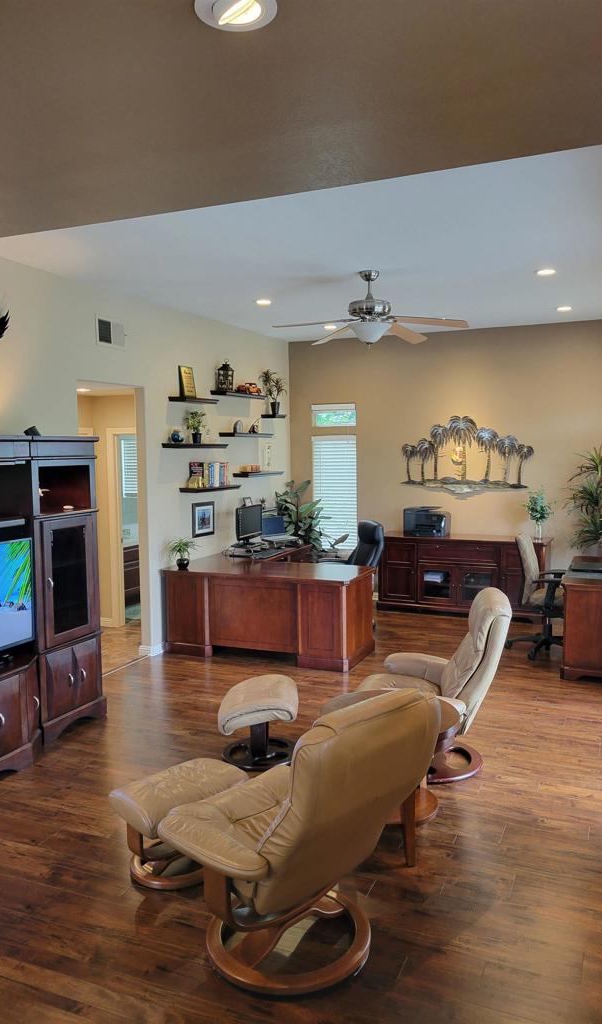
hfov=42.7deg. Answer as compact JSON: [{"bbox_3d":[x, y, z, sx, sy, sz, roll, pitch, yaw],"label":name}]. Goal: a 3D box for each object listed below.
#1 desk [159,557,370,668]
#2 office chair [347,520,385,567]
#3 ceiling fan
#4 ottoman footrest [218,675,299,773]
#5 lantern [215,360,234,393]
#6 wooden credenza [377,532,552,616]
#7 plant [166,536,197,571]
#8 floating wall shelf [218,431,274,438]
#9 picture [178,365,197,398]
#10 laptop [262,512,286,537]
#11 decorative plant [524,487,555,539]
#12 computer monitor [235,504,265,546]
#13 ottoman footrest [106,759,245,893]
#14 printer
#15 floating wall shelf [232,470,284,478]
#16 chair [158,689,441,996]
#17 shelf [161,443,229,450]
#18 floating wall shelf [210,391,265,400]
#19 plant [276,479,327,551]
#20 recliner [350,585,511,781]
[{"bbox_3d":[-0.274,0.899,6.977,1.780,0.755,0.790,2,5,23],"label":"desk"},{"bbox_3d":[0.500,0.625,8.000,0.700,1.110,0.660,-1,5,-9],"label":"office chair"},{"bbox_3d":[0.503,-1.489,5.641,1.450,0.550,1.420,0,5,5],"label":"ceiling fan"},{"bbox_3d":[-0.250,1.270,4.661,0.460,0.425,0.530,-1,5,0],"label":"ottoman footrest"},{"bbox_3d":[-0.760,-1.374,7.782,0.130,0.300,0.130,1,5,23],"label":"lantern"},{"bbox_3d":[1.833,0.707,8.694,1.855,0.848,0.550,1,5,23],"label":"wooden credenza"},{"bbox_3d":[-1.092,0.380,7.066,0.250,0.280,0.250,0,5,0],"label":"plant"},{"bbox_3d":[-0.580,-0.837,8.457,0.195,0.044,0.920,1,5,23],"label":"floating wall shelf"},{"bbox_3d":[-1.060,-1.220,7.244,0.060,0.290,0.220,1,5,23],"label":"picture"},{"bbox_3d":[-0.239,0.185,8.789,0.355,0.264,0.272,-5,7,-41],"label":"laptop"},{"bbox_3d":[2.554,0.032,8.213,0.310,0.555,0.310,1,5,23],"label":"decorative plant"},{"bbox_3d":[-0.556,0.146,8.111,0.190,0.420,0.530,1,5,23],"label":"computer monitor"},{"bbox_3d":[-0.544,1.368,3.356,0.420,0.410,0.530,4,7,42],"label":"ottoman footrest"},{"bbox_3d":[1.403,0.124,8.494,0.460,0.310,0.380,1,5,23],"label":"printer"},{"bbox_3d":[-0.464,-0.426,8.748,0.195,0.044,0.914,1,5,23],"label":"floating wall shelf"},{"bbox_3d":[-0.037,1.119,2.813,0.840,0.990,0.840,-5,7,-44],"label":"chair"},{"bbox_3d":[-0.999,-0.634,7.412,0.200,0.045,0.910,2,5,23],"label":"shelf"},{"bbox_3d":[-0.652,-1.248,8.265,0.195,0.046,0.914,1,5,23],"label":"floating wall shelf"},{"bbox_3d":[0.035,0.286,8.927,0.620,1.350,0.620,-1,5,-7],"label":"plant"},{"bbox_3d":[0.760,0.967,4.520,0.890,1.020,0.800,0,5,2],"label":"recliner"}]

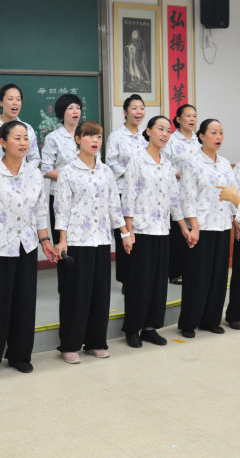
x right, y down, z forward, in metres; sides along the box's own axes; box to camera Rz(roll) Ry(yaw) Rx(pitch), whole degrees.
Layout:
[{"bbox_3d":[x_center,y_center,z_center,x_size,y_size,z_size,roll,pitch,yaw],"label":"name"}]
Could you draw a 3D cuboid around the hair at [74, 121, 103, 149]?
[{"bbox_3d":[-0.221,-0.657,5.381,0.180,0.210,0.210,-6,8,-32],"label":"hair"}]

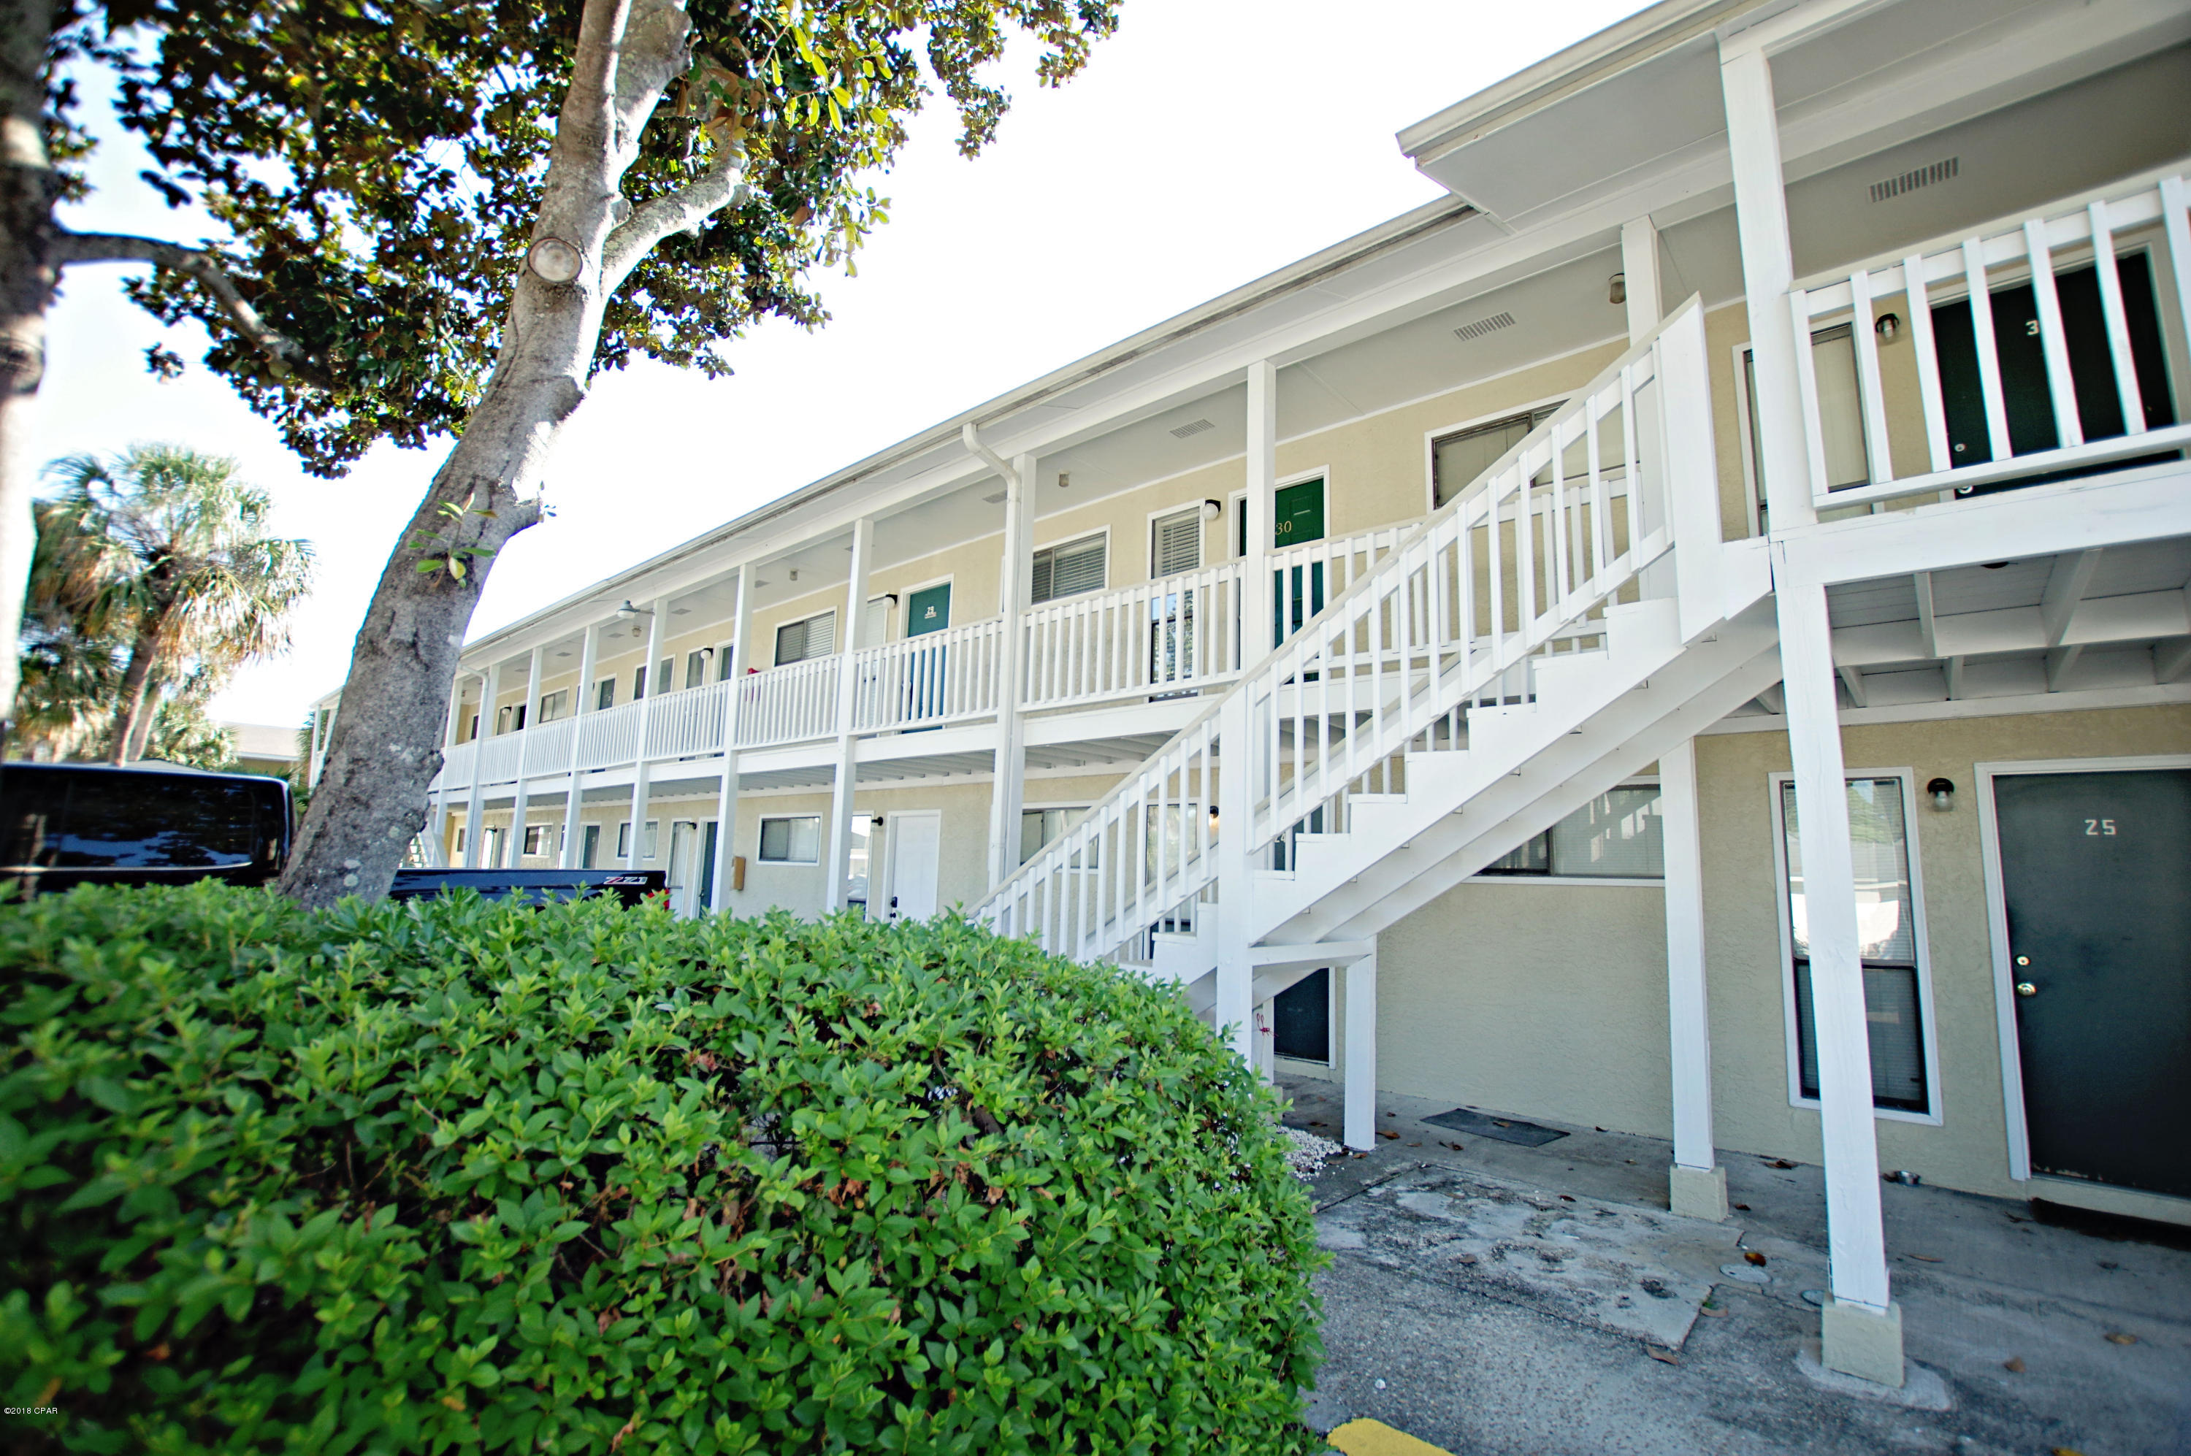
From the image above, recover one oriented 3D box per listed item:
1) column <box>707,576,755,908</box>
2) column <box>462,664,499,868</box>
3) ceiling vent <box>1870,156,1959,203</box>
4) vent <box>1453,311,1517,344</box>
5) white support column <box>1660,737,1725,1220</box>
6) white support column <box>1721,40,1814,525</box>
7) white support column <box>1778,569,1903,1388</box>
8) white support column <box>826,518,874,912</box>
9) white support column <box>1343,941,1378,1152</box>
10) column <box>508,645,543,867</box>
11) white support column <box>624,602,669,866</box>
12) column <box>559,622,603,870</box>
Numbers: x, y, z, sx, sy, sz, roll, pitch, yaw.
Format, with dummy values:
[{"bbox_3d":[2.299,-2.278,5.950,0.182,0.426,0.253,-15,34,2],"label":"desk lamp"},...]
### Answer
[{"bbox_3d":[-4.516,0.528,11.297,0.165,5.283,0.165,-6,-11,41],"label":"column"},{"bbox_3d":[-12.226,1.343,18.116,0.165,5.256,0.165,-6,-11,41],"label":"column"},{"bbox_3d":[4.368,-2.913,4.867,0.380,0.025,0.170,-6,-11,41],"label":"ceiling vent"},{"bbox_3d":[2.684,-2.758,6.281,0.380,0.025,0.170,-6,-11,41],"label":"vent"},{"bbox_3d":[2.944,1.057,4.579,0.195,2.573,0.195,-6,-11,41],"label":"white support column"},{"bbox_3d":[2.609,-1.733,3.537,0.140,2.079,0.140,-6,-11,41],"label":"white support column"},{"bbox_3d":[2.543,0.760,3.155,0.195,2.681,0.195,-6,-11,41],"label":"white support column"},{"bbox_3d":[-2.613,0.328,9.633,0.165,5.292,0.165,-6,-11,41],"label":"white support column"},{"bbox_3d":[1.584,1.883,5.461,0.150,1.170,0.110,-6,-11,41],"label":"white support column"},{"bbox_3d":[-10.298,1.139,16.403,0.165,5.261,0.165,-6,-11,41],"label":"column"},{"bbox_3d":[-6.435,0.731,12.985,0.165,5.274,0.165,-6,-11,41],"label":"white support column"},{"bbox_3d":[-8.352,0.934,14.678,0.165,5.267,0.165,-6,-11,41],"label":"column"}]

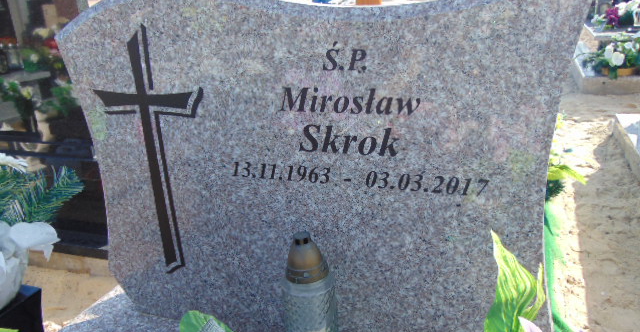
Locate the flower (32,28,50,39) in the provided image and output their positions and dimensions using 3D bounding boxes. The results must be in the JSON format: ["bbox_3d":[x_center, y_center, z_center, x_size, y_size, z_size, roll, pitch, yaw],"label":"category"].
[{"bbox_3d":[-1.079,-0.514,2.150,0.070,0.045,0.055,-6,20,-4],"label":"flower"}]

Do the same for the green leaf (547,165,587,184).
[{"bbox_3d":[0.952,0.033,2.150,0.160,0.070,0.100,2,21,16],"label":"green leaf"}]

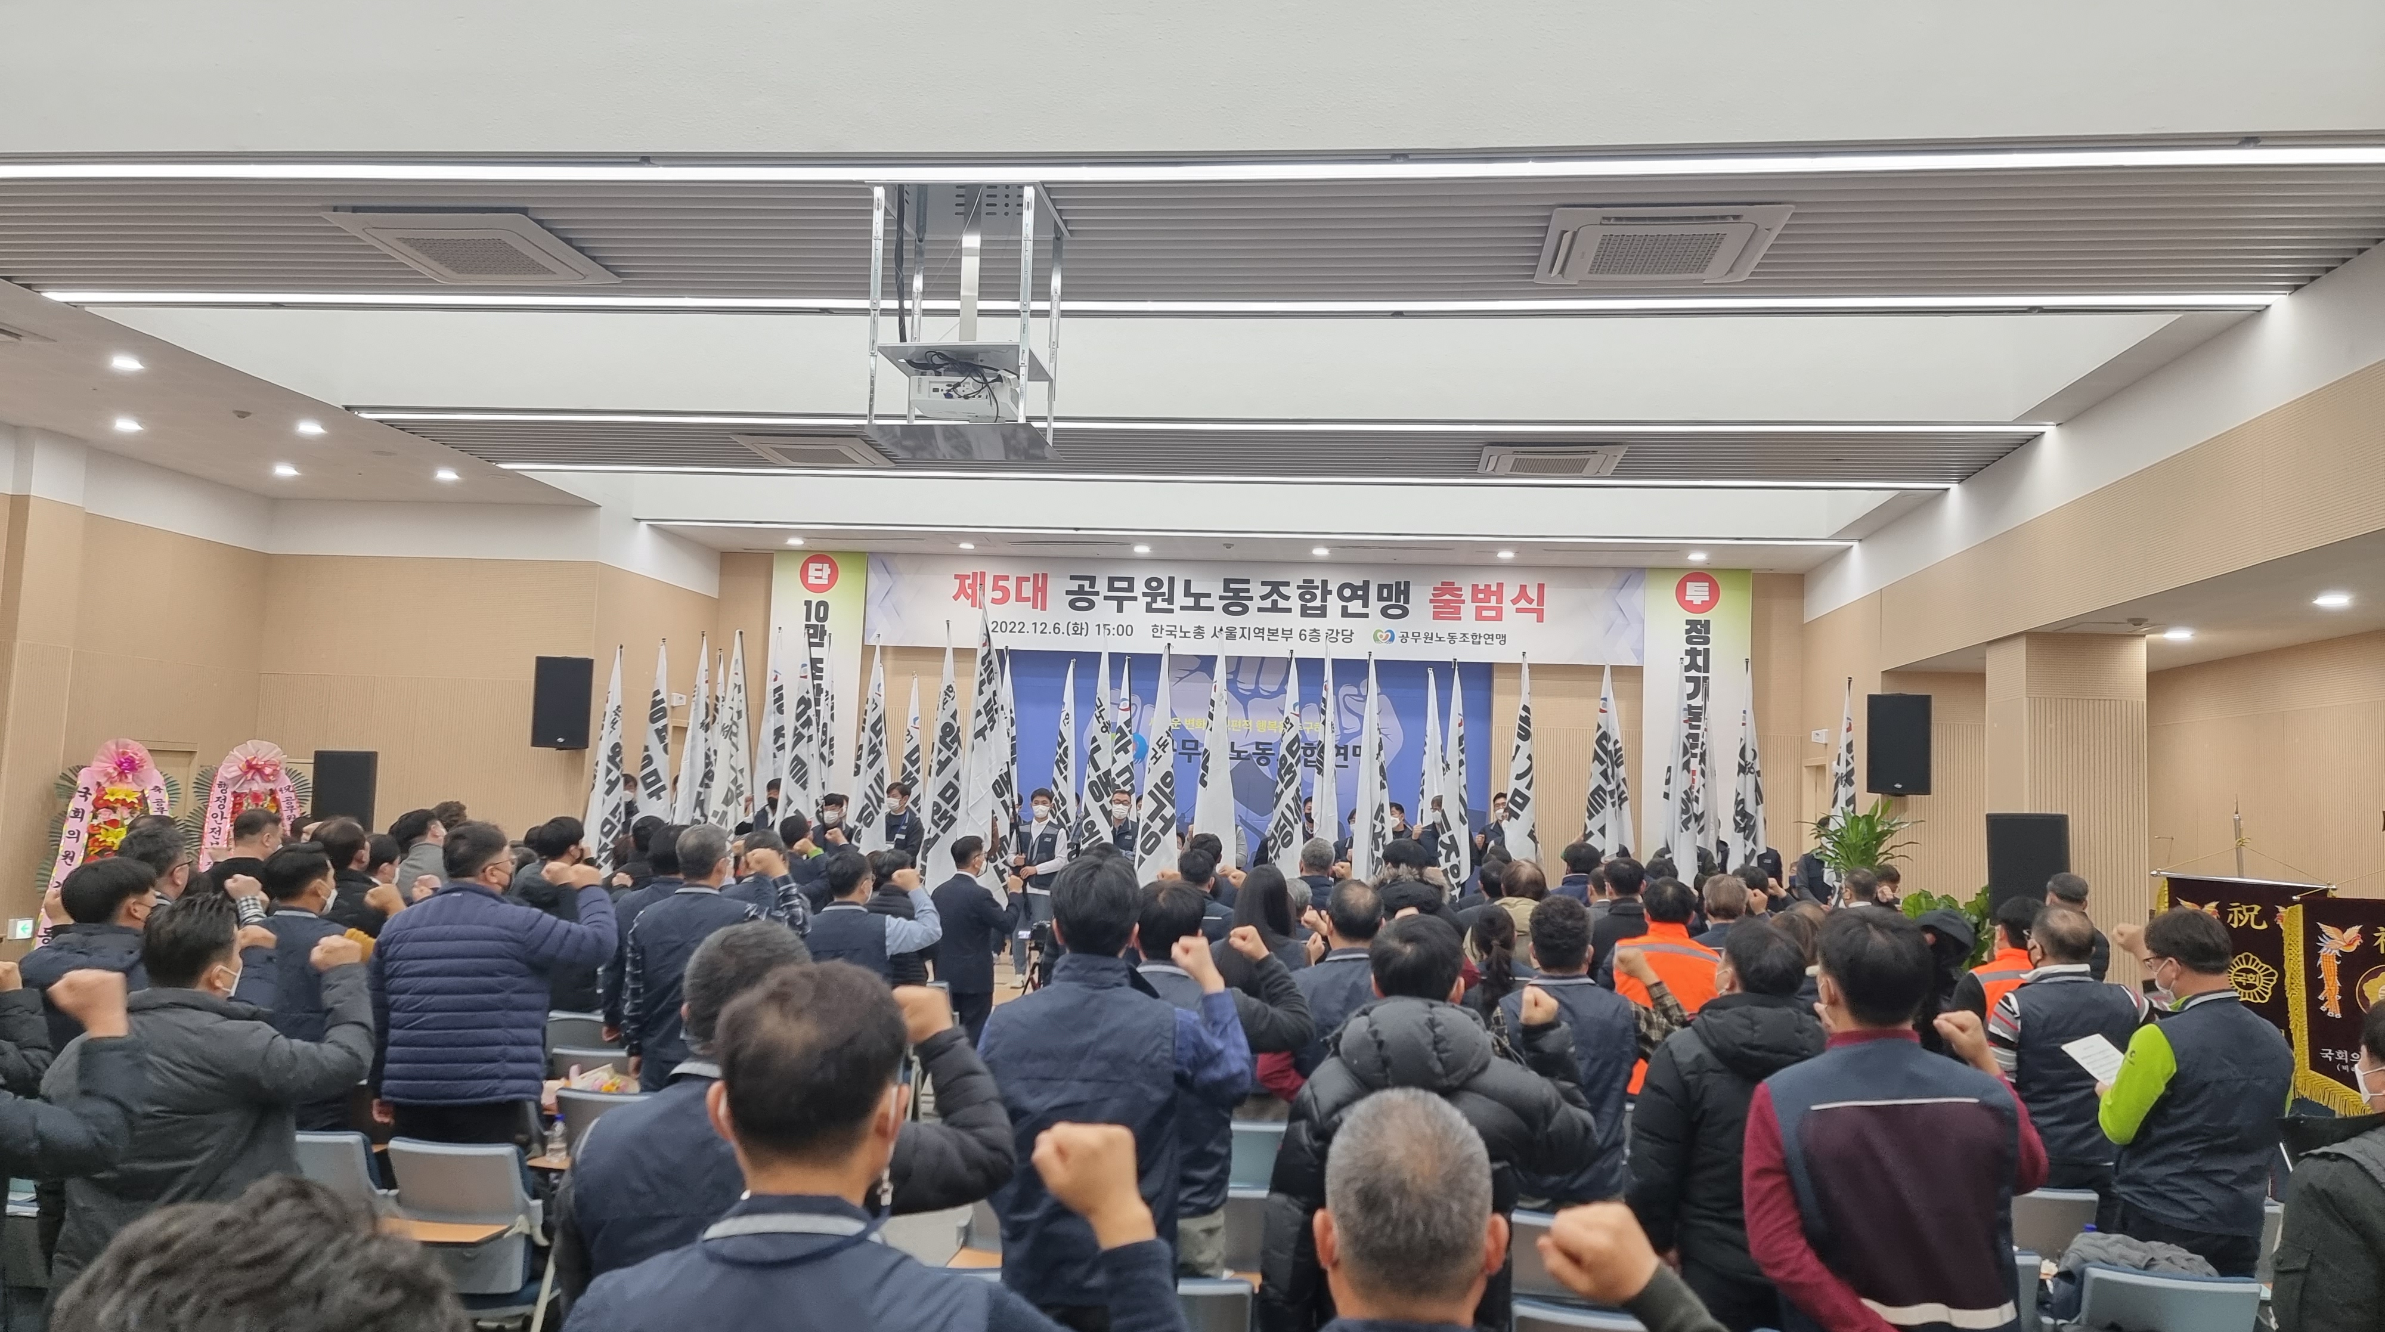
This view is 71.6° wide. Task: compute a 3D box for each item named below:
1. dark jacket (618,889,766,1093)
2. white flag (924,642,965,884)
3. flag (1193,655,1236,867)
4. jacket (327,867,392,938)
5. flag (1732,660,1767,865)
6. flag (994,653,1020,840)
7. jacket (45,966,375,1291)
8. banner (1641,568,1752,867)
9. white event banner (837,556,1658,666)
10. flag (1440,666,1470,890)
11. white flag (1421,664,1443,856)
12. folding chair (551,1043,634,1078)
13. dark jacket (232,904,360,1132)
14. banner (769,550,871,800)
[{"bbox_3d":[-1.832,1.192,6.100,0.500,0.720,0.310,1,-5,12],"label":"dark jacket"},{"bbox_3d":[-2.180,0.779,14.244,0.360,2.100,0.250,2,-5,7],"label":"white flag"},{"bbox_3d":[0.197,0.844,14.000,0.390,2.000,0.300,2,-5,7],"label":"flag"},{"bbox_3d":[-3.283,1.116,6.370,0.520,0.700,0.320,0,-5,19],"label":"jacket"},{"bbox_3d":[4.688,0.882,13.920,0.320,1.850,0.220,2,-5,7],"label":"flag"},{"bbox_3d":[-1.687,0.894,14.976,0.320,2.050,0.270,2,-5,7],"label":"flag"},{"bbox_3d":[-2.288,1.113,3.850,0.610,0.800,0.460,0,-5,22],"label":"jacket"},{"bbox_3d":[4.885,0.559,16.048,1.000,3.000,0.030,2,-5,7],"label":"banner"},{"bbox_3d":[0.512,-0.587,16.838,7.970,0.970,0.020,2,-5,7],"label":"white event banner"},{"bbox_3d":[2.049,0.894,12.900,0.260,1.800,0.250,2,-5,7],"label":"flag"},{"bbox_3d":[2.006,0.979,14.027,0.300,1.950,0.220,2,-5,7],"label":"white flag"},{"bbox_3d":[-2.417,2.009,7.104,0.540,0.820,0.580,2,-5,7],"label":"folding chair"},{"bbox_3d":[-3.033,1.158,5.562,0.480,0.700,0.280,2,-5,7],"label":"dark jacket"},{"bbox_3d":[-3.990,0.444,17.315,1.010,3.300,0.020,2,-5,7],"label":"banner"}]

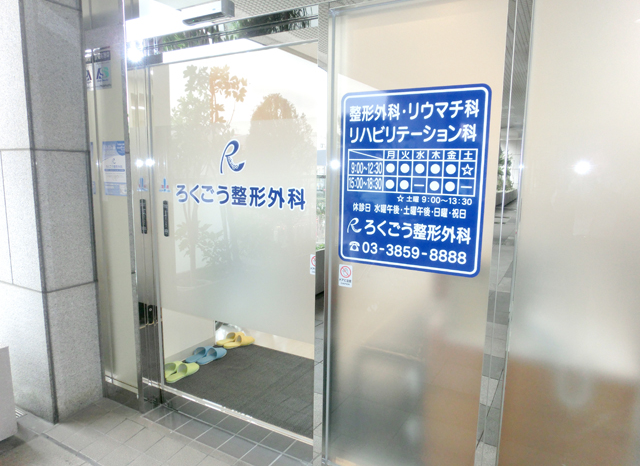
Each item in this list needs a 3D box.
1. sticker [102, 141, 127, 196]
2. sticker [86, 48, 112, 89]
[{"bbox_3d":[-1.127,-0.353,2.450,0.200,0.297,0.010,6,10,29],"label":"sticker"},{"bbox_3d":[-1.177,-0.888,2.402,0.150,0.212,0.010,6,10,29],"label":"sticker"}]

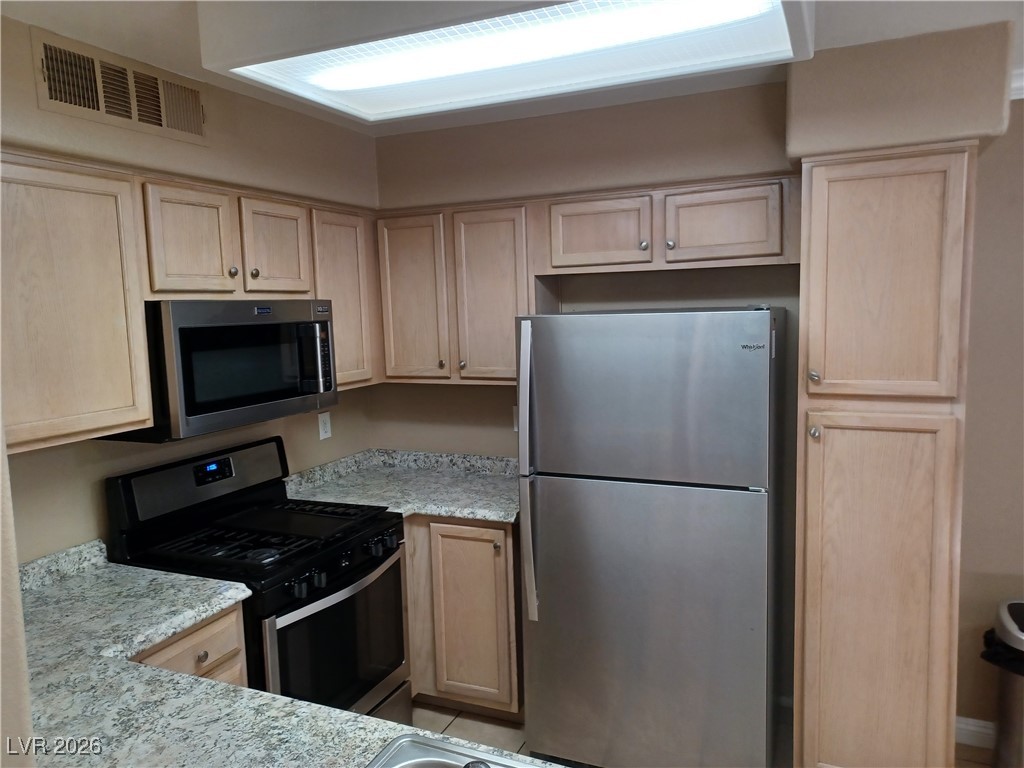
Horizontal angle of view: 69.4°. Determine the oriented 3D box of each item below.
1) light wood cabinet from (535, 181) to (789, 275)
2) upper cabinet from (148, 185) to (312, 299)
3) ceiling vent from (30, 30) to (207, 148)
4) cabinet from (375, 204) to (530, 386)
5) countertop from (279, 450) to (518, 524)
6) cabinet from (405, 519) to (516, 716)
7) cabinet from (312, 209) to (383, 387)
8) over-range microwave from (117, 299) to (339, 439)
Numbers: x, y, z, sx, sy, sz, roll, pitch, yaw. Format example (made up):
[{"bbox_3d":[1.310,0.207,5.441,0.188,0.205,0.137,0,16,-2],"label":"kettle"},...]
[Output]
[{"bbox_3d":[0.603,-0.601,2.953,0.987,0.302,0.316,1,7,24],"label":"light wood cabinet"},{"bbox_3d":[-1.086,-0.477,2.622,0.316,0.369,0.772,1,7,24],"label":"upper cabinet"},{"bbox_3d":[-1.124,-0.860,2.190,0.027,0.210,0.576,1,7,24],"label":"ceiling vent"},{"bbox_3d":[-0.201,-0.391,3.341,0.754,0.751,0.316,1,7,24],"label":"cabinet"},{"bbox_3d":[-0.391,0.451,3.272,1.085,0.128,0.785,1,7,24],"label":"countertop"},{"bbox_3d":[-0.083,0.920,3.283,0.475,0.835,0.610,1,7,24],"label":"cabinet"},{"bbox_3d":[-0.825,-0.357,3.210,0.316,0.751,0.479,1,7,24],"label":"cabinet"},{"bbox_3d":[-1.035,-0.082,2.641,0.408,0.423,0.759,1,7,24],"label":"over-range microwave"}]

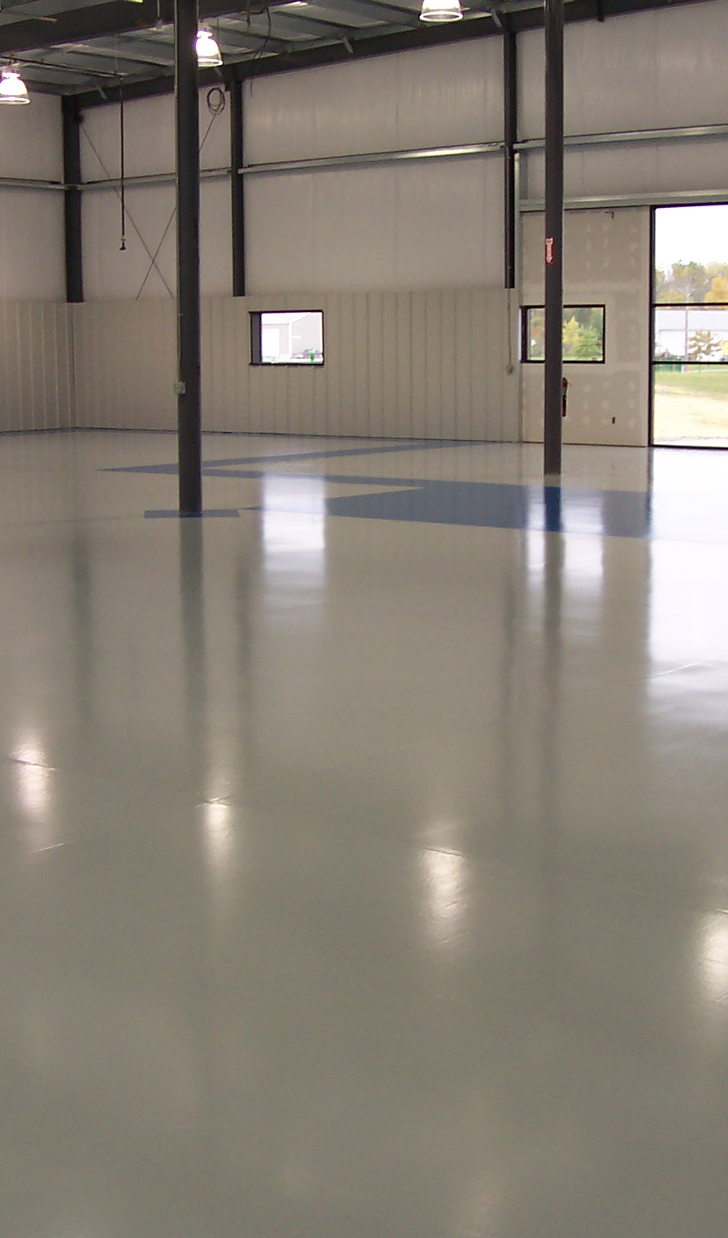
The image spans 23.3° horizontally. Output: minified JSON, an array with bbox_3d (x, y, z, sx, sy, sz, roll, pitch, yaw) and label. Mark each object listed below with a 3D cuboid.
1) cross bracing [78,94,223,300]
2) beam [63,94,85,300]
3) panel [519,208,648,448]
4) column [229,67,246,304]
[{"bbox_3d":[-4.104,-7.987,33.945,3.780,3.680,0.120,7,11,39],"label":"cross bracing"},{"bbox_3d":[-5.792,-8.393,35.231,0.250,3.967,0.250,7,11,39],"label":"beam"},{"bbox_3d":[3.482,-4.624,28.248,2.430,3.690,0.130,7,11,39],"label":"panel"},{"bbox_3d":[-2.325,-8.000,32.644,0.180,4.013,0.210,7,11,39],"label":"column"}]

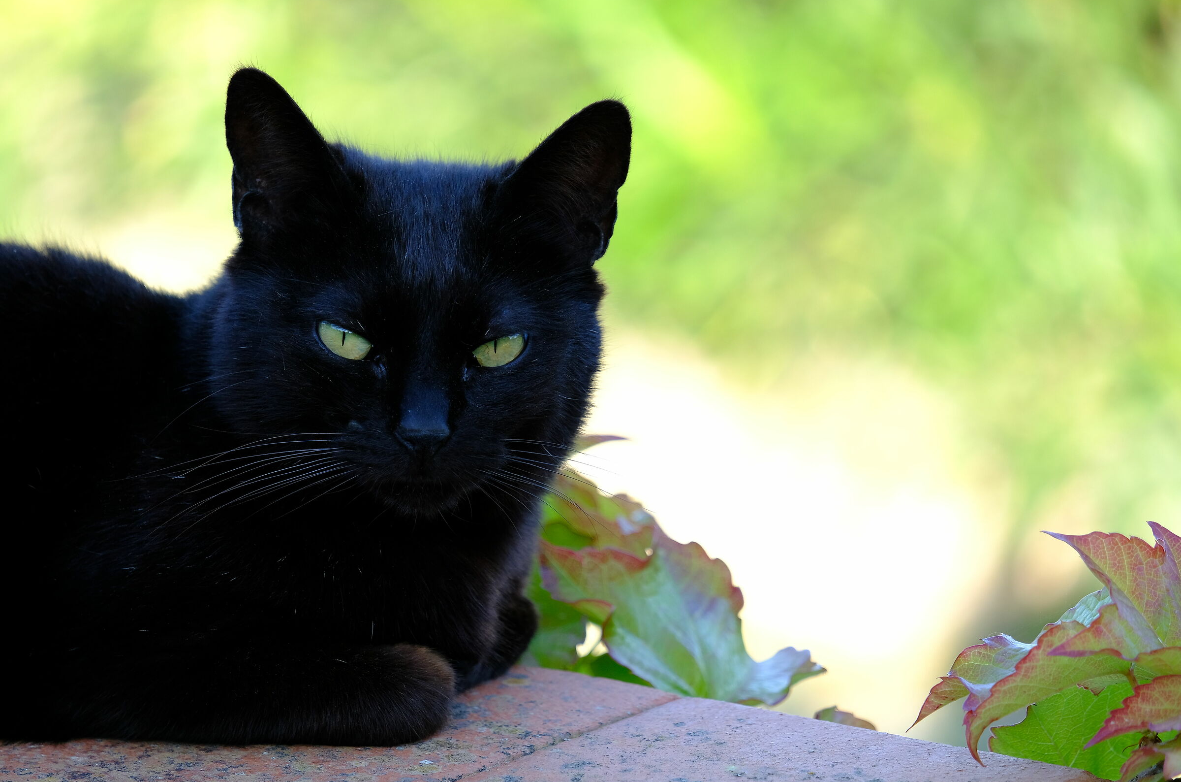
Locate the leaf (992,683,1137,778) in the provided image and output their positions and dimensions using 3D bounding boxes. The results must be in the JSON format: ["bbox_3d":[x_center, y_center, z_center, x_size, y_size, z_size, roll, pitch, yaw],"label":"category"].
[{"bbox_3d":[0.125,0.091,2.605,0.041,0.028,0.022,2,14,8],"label":"leaf"}]

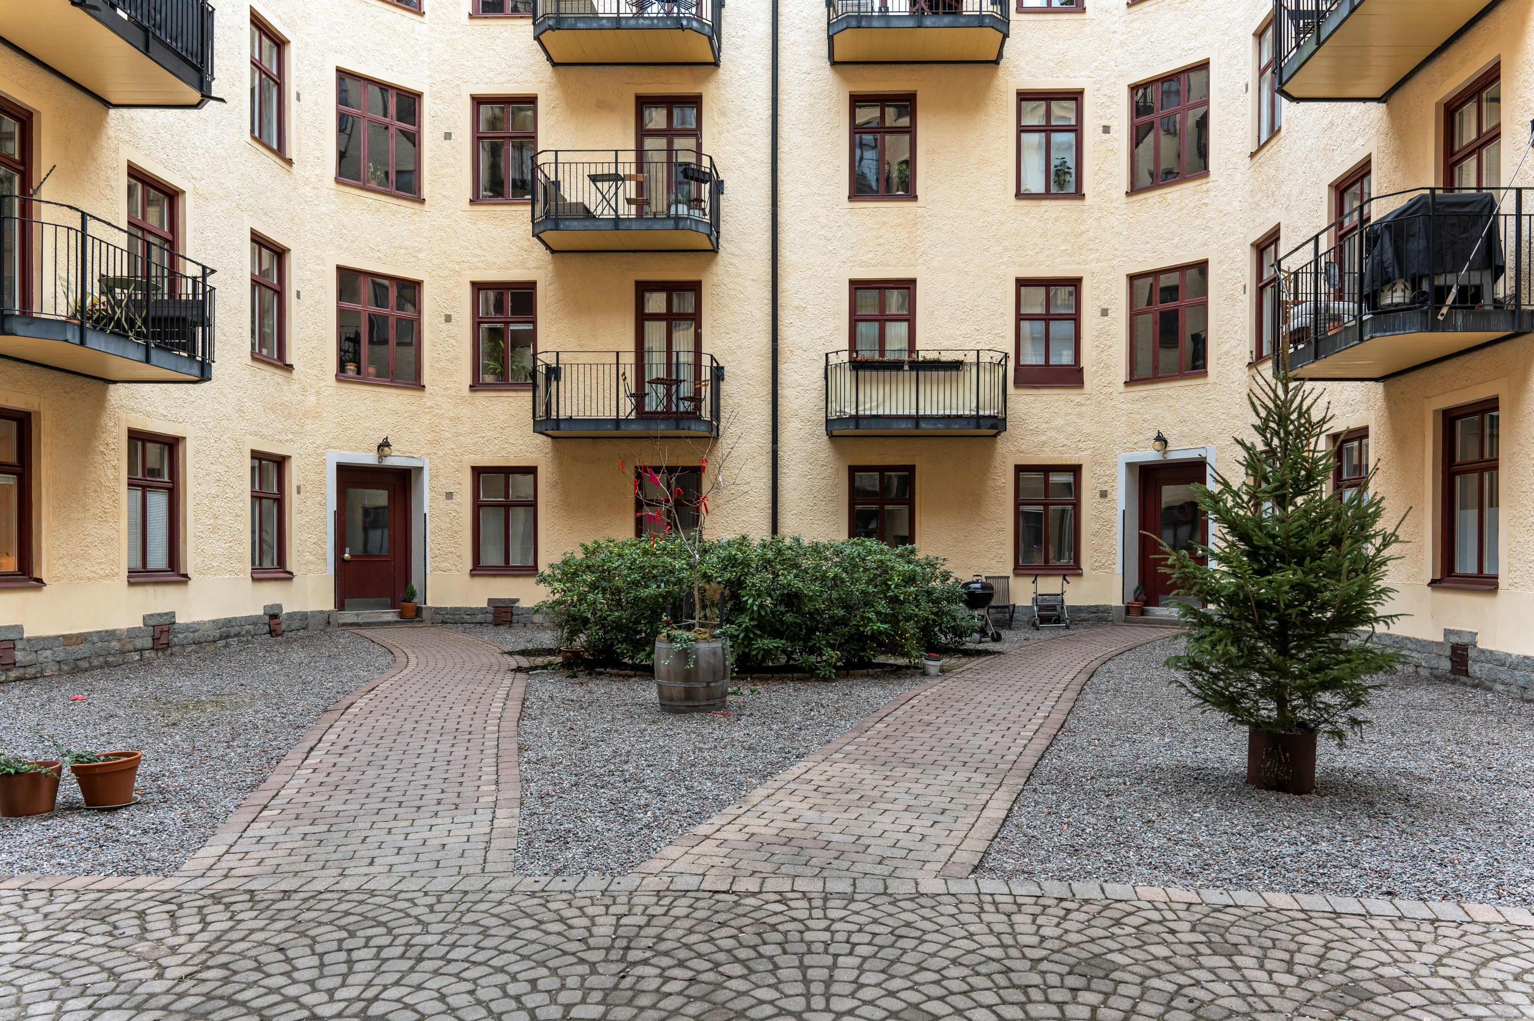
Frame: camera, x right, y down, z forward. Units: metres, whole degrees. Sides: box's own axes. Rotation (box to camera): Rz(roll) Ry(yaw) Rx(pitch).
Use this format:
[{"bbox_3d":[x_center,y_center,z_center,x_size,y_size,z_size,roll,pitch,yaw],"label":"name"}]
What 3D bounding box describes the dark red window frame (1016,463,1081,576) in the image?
[{"bbox_3d":[4.620,0.130,16.830,1.060,1.710,0.130,0,-1,3],"label":"dark red window frame"}]

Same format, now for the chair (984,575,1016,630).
[{"bbox_3d":[3.946,1.572,17.300,0.480,0.910,0.520,0,-1,0],"label":"chair"}]

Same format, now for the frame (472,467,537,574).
[{"bbox_3d":[-4.649,0.181,18.144,1.149,1.914,0.170,0,-1,1],"label":"frame"}]

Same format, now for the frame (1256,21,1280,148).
[{"bbox_3d":[7.140,-6.020,14.350,0.130,1.750,1.040,0,-1,4],"label":"frame"}]

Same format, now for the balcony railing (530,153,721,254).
[{"bbox_3d":[-2.200,-4.880,16.230,2.770,1.230,1.200,0,-1,3],"label":"balcony railing"}]

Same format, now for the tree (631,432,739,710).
[{"bbox_3d":[-0.750,0.510,9.350,1.030,2.550,1.000,0,-1,0],"label":"tree"}]

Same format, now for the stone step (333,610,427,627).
[{"bbox_3d":[-6.300,1.730,16.480,1.420,0.240,0.450,1,-2,-44],"label":"stone step"}]

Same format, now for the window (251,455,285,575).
[{"bbox_3d":[-7.650,0.100,15.620,0.170,1.880,1.100,0,-1,5],"label":"window"}]

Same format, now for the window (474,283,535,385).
[{"bbox_3d":[-4.360,-2.930,16.970,1.050,1.710,0.130,0,-1,3],"label":"window"}]

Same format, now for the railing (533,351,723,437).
[{"bbox_3d":[-2.350,-1.940,17.400,3.050,1.330,1.250,0,-1,2],"label":"railing"}]

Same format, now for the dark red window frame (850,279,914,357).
[{"bbox_3d":[2.043,-2.973,18.052,1.143,2.201,0.170,0,-1,1],"label":"dark red window frame"}]

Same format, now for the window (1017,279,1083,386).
[{"bbox_3d":[4.974,-3.146,18.011,1.140,1.879,0.170,0,-1,1],"label":"window"}]

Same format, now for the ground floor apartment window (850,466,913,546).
[{"bbox_3d":[2.037,0.159,18.052,1.154,1.904,0.170,0,-1,1],"label":"ground floor apartment window"}]

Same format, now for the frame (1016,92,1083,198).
[{"bbox_3d":[4.660,-6.030,16.840,1.080,1.740,0.130,0,-1,3],"label":"frame"}]

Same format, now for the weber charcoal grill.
[{"bbox_3d":[2.950,1.365,14.100,0.550,0.920,0.560,0,-1,0],"label":"weber charcoal grill"}]

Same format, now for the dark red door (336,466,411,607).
[{"bbox_3d":[-6.800,0.470,17.650,1.300,2.450,0.140,1,-1,-37],"label":"dark red door"}]

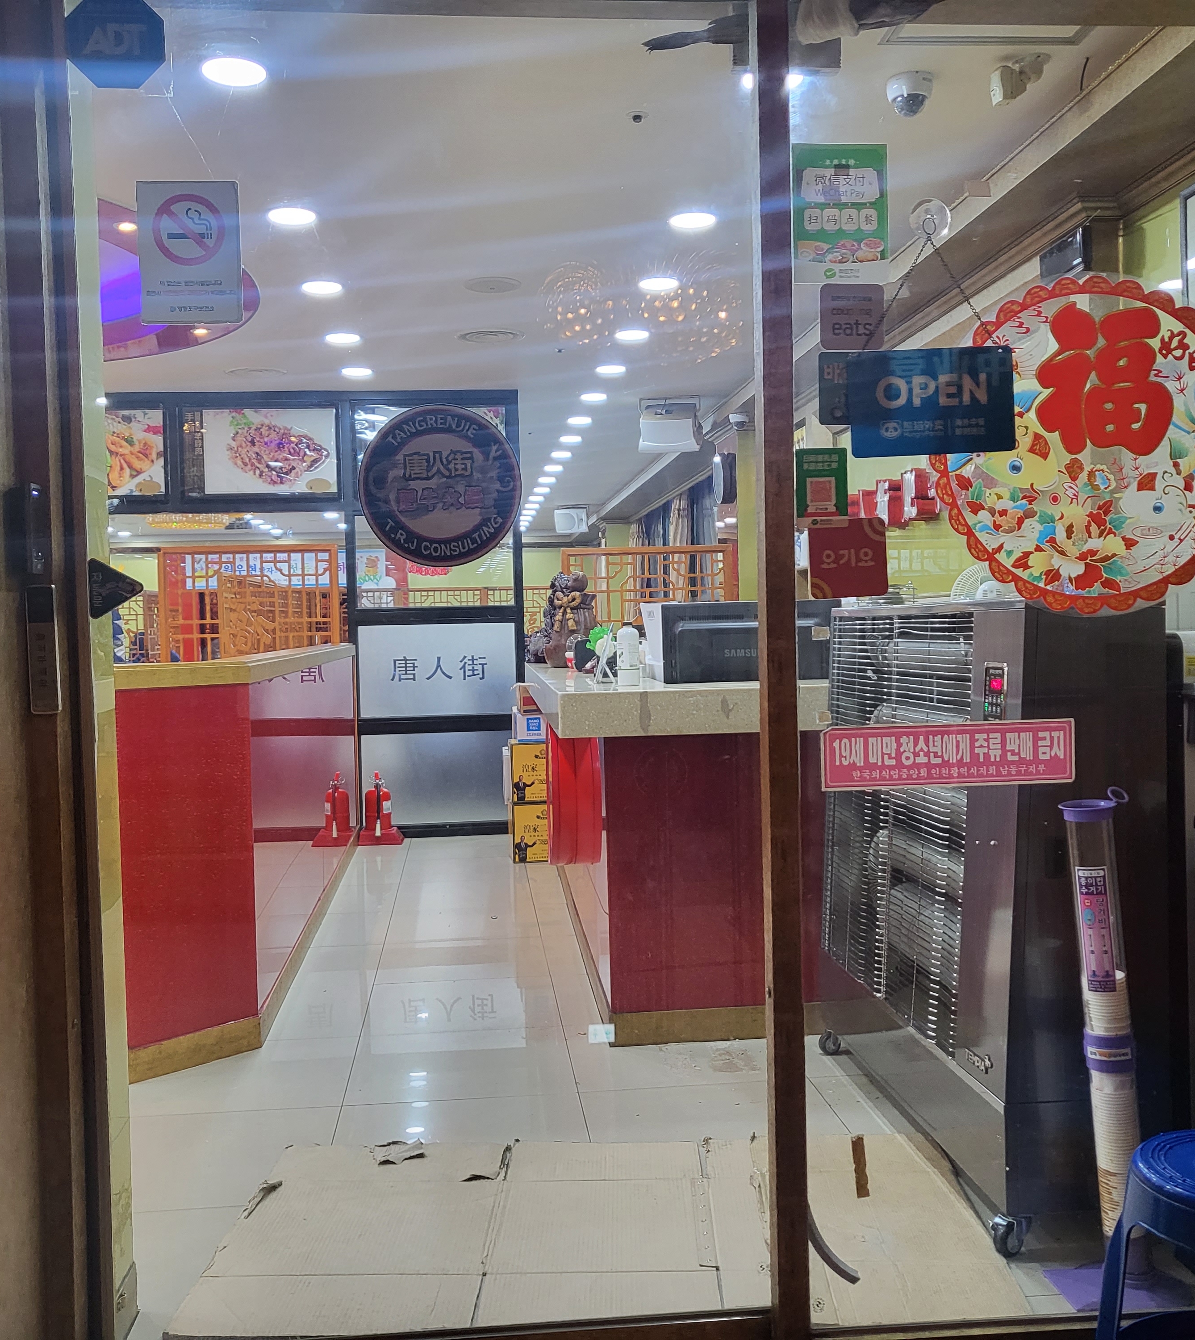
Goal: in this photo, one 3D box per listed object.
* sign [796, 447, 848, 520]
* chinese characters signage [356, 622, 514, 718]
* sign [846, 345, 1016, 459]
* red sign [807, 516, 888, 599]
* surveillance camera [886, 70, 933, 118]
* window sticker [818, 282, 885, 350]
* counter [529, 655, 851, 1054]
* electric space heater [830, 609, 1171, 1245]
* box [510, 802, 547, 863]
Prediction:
[{"bbox_3d":[0.356,-0.294,2.123,0.082,0.109,0.005,-1,3,-5],"label":"sign"},{"bbox_3d":[-0.921,0.000,7.651,0.870,0.526,0.020,-1,3,-5],"label":"chinese characters signage"},{"bbox_3d":[0.531,-0.424,2.124,0.269,0.164,0.010,-3,3,-5],"label":"sign"},{"bbox_3d":[0.400,-0.178,2.133,0.125,0.124,0.005,-1,3,-5],"label":"red sign"},{"bbox_3d":[0.741,-1.364,3.188,0.114,0.097,0.114,-1,3,-5],"label":"surveillance camera"},{"bbox_3d":[0.404,-0.556,2.116,0.102,0.102,0.005,-1,3,-5],"label":"window sticker"},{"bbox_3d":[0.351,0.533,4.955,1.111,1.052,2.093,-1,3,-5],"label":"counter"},{"bbox_3d":[0.885,0.483,3.265,0.316,1.290,1.313,-1,3,-5],"label":"electric space heater"},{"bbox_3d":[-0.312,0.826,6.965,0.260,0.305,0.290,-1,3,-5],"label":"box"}]

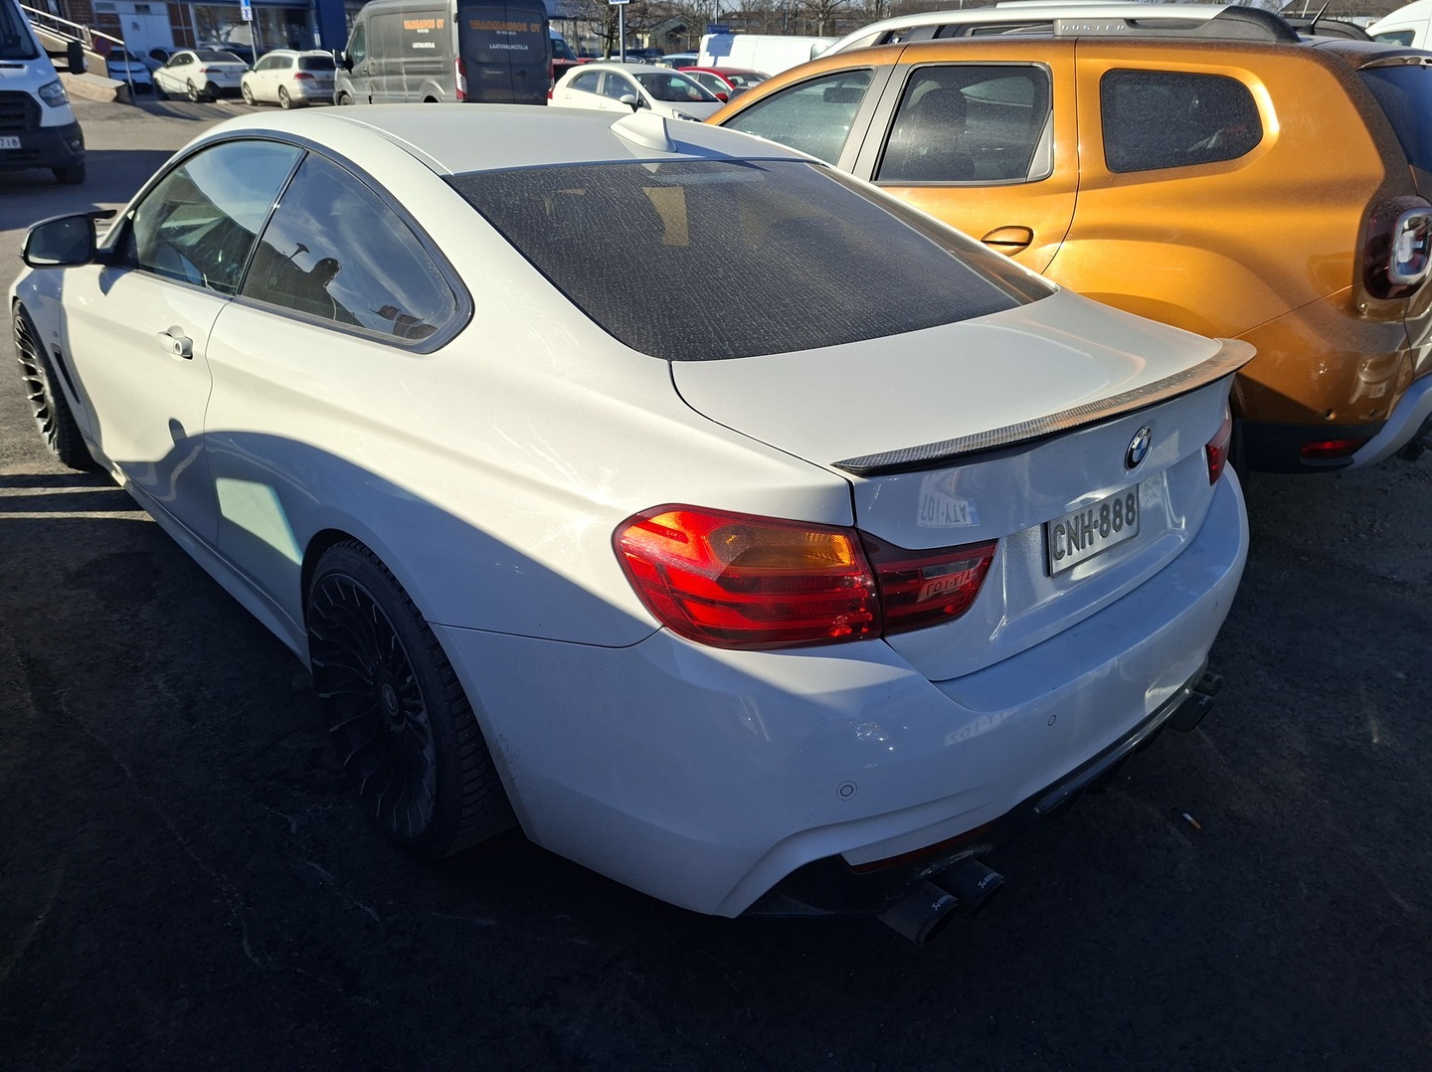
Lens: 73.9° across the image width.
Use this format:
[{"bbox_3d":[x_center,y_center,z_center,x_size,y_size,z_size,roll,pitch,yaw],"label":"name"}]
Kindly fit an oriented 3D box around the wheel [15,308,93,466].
[{"bbox_3d":[-2.497,-0.594,3.685,0.245,0.650,0.650,-18,31,-40],"label":"wheel"}]

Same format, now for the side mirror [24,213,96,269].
[{"bbox_3d":[-1.817,-0.818,2.642,0.195,0.145,0.120,-15,29,-35],"label":"side mirror"}]

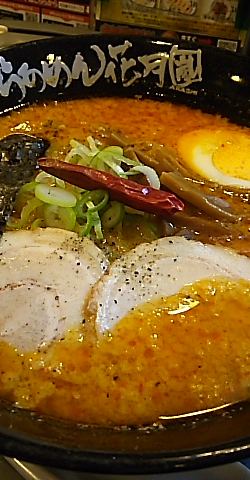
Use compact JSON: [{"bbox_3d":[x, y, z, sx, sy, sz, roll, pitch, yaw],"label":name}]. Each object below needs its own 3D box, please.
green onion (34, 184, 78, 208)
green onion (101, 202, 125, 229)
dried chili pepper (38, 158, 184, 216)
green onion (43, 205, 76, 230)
[{"bbox_3d":[-0.026,-0.017,0.211,0.016,0.003,0.009,17,42,13],"label":"green onion"},{"bbox_3d":[-0.004,-0.009,0.212,0.009,0.003,0.011,31,80,44],"label":"green onion"},{"bbox_3d":[-0.006,-0.021,0.212,0.059,0.009,0.009,18,49,7],"label":"dried chili pepper"},{"bbox_3d":[-0.024,-0.009,0.210,0.011,0.003,0.011,-11,65,11],"label":"green onion"}]

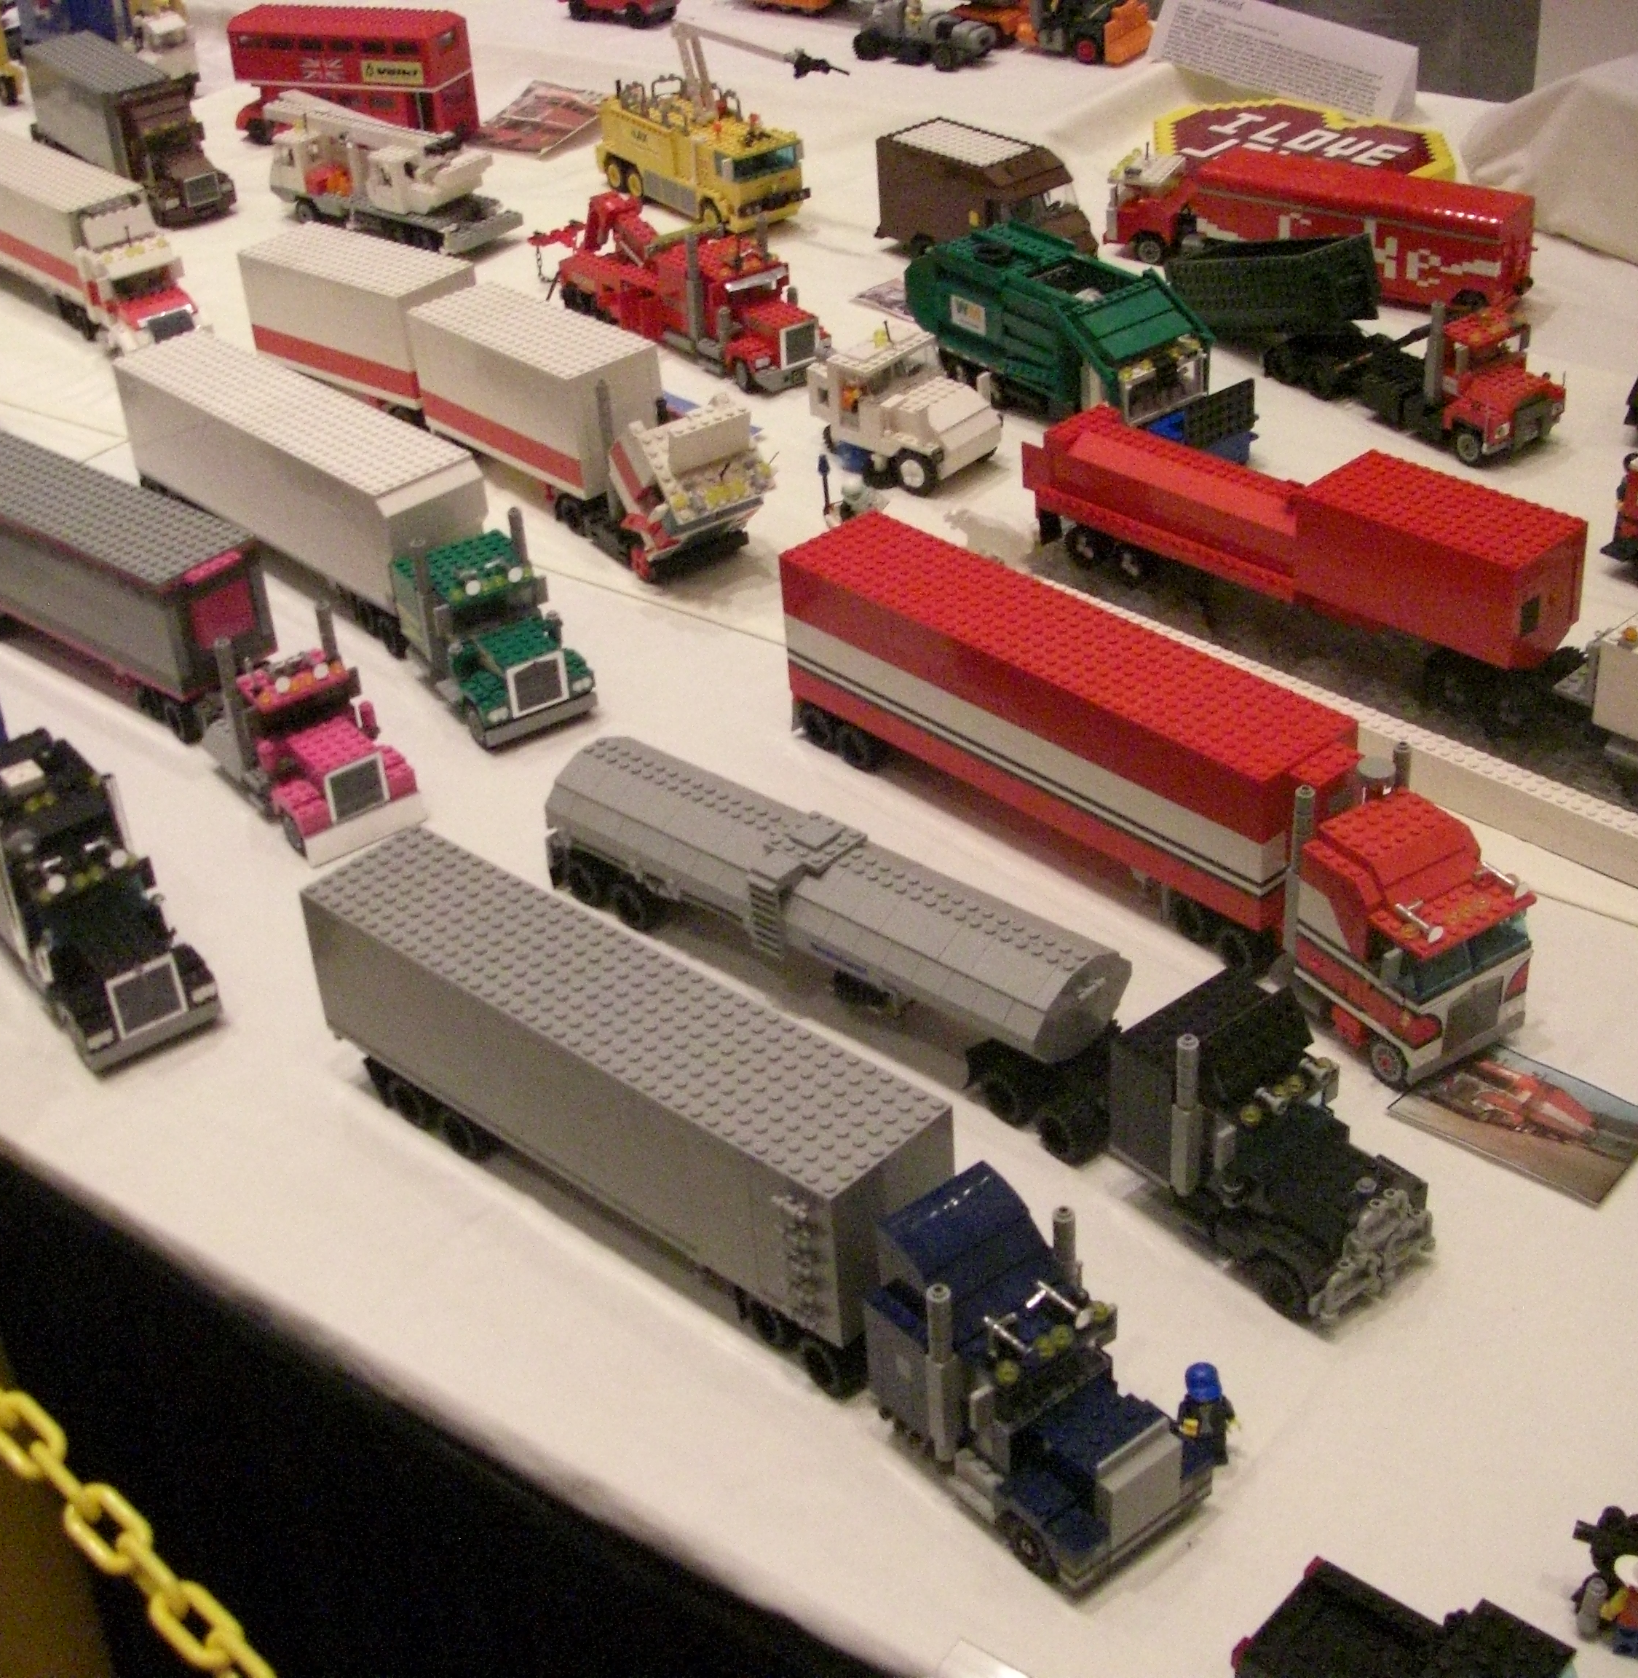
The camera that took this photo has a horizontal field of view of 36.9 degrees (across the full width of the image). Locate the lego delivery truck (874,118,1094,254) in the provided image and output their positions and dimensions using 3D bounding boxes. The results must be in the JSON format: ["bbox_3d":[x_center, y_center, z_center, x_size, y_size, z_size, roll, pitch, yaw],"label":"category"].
[{"bbox_3d":[0.122,-0.463,1.802,0.064,0.089,0.163,-30,41,-34],"label":"lego delivery truck"}]

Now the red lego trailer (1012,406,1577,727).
[{"bbox_3d":[0.248,-0.164,1.318,0.064,0.095,0.327,-31,42,-33],"label":"red lego trailer"}]

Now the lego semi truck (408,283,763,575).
[{"bbox_3d":[-0.141,-0.249,1.496,0.073,0.104,0.281,-28,40,-31],"label":"lego semi truck"}]

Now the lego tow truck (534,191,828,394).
[{"bbox_3d":[-0.100,-0.400,1.722,0.061,0.101,0.293,-25,38,-28],"label":"lego tow truck"}]

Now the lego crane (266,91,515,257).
[{"bbox_3d":[-0.366,-0.552,2.032,0.268,0.088,0.075,26,44,37],"label":"lego crane"}]

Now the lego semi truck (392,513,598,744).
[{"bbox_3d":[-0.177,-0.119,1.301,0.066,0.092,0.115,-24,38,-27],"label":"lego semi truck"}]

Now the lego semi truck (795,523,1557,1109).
[{"bbox_3d":[0.141,-0.033,1.116,0.076,0.107,0.414,-27,40,-30],"label":"lego semi truck"}]

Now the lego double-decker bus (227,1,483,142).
[{"bbox_3d":[-0.421,-0.690,2.224,0.222,0.120,0.064,11,37,21],"label":"lego double-decker bus"}]

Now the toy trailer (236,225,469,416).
[{"bbox_3d":[-0.306,-0.344,1.667,0.174,0.112,0.065,24,43,36],"label":"toy trailer"}]

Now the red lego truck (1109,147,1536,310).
[{"bbox_3d":[0.352,-0.439,1.750,0.310,0.076,0.064,19,40,32],"label":"red lego truck"}]

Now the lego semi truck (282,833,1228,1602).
[{"bbox_3d":[-0.034,0.118,0.919,0.080,0.099,0.429,-31,42,-34],"label":"lego semi truck"}]

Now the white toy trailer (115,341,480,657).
[{"bbox_3d":[-0.306,-0.206,1.454,0.065,0.112,0.311,-29,41,-32],"label":"white toy trailer"}]

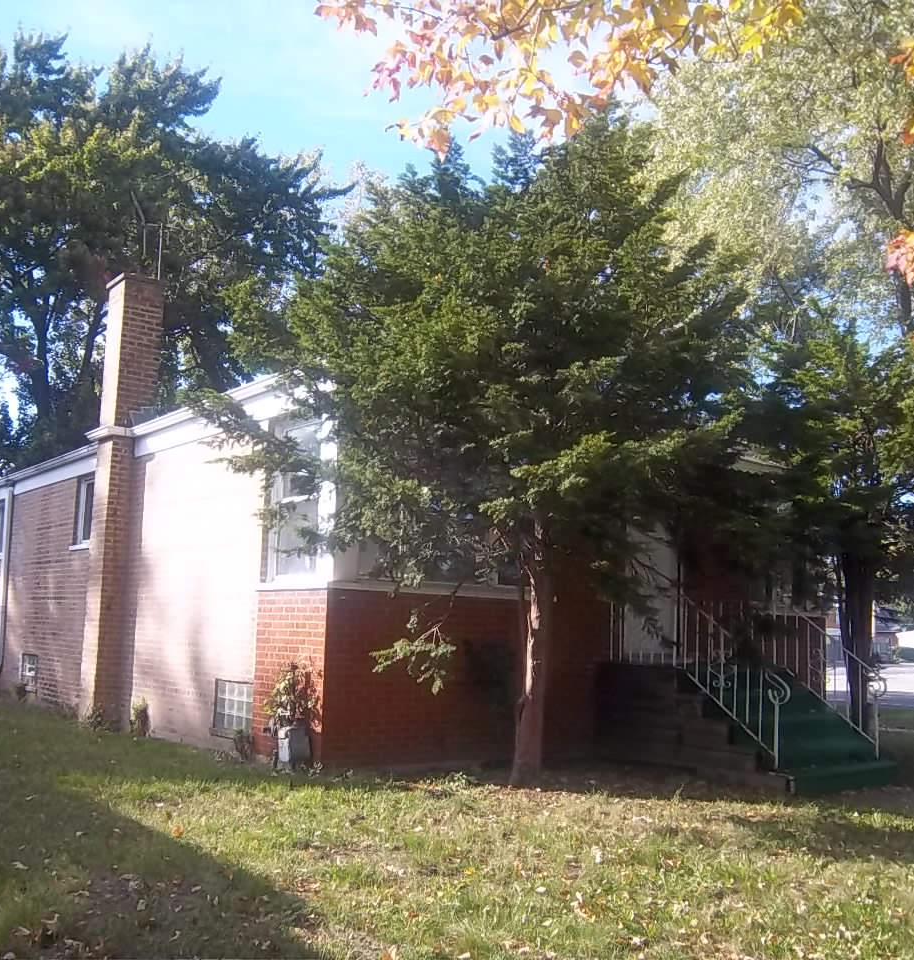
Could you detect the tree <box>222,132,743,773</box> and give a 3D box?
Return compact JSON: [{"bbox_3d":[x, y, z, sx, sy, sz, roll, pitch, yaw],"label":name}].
[{"bbox_3d":[0.179,-0.351,8.290,4.200,5.470,3.800,1,-8,1],"label":"tree"}]

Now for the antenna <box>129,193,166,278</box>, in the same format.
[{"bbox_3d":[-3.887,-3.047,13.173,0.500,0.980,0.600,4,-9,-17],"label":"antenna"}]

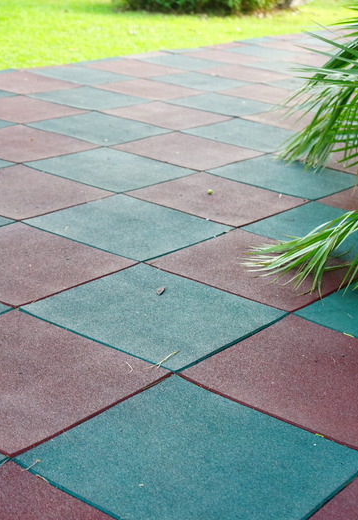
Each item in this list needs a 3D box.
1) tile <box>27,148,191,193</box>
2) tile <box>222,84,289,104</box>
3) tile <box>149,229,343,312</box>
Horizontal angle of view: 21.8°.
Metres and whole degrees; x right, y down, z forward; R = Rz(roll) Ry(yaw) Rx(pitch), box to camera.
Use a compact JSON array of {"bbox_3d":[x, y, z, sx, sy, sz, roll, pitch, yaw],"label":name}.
[{"bbox_3d":[-0.266,-0.353,3.692,0.500,0.030,0.500,18,24,32],"label":"tile"},{"bbox_3d":[0.543,-0.954,5.456,0.500,0.030,0.500,18,24,33],"label":"tile"},{"bbox_3d":[0.239,0.029,2.716,0.500,0.030,0.500,18,24,33],"label":"tile"}]

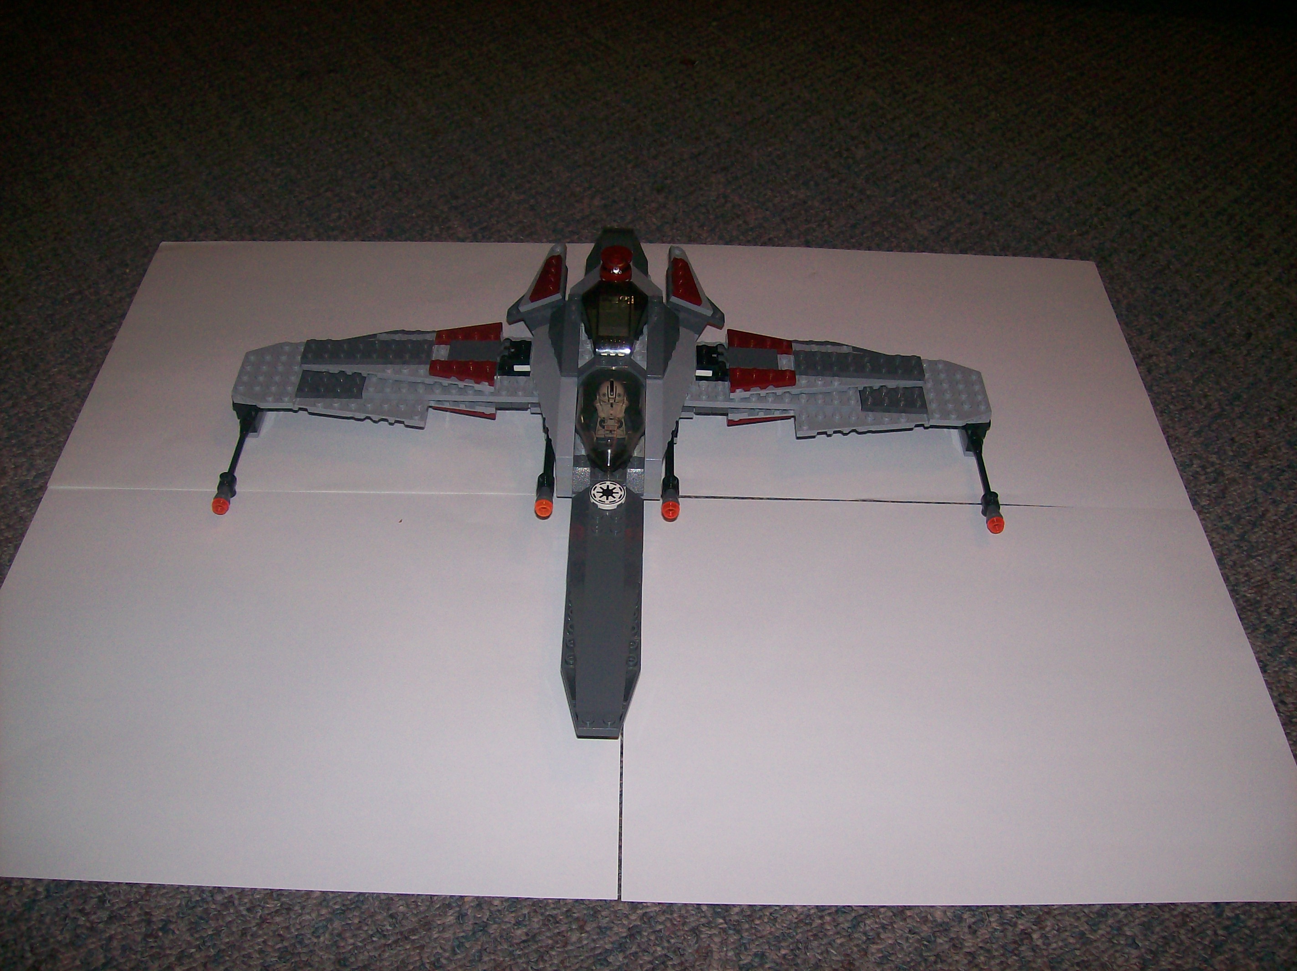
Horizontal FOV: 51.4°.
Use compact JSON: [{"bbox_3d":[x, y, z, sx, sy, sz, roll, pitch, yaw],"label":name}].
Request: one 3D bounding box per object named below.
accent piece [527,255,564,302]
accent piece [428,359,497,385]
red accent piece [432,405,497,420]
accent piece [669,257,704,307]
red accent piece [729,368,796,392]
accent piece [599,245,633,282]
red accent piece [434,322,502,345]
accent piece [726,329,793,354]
[{"bbox_3d":[-0.052,-0.106,0.696,0.016,0.004,0.032,-16,43,16],"label":"accent piece"},{"bbox_3d":[-0.089,-0.054,0.650,0.032,0.004,0.015,1,45,0],"label":"accent piece"},{"bbox_3d":[-0.090,-0.039,0.659,0.032,0.004,0.016,1,45,0],"label":"red accent piece"},{"bbox_3d":[0.019,-0.104,0.695,0.016,0.004,0.032,18,43,-16],"label":"accent piece"},{"bbox_3d":[0.055,-0.051,0.651,0.032,0.004,0.015,1,45,0],"label":"red accent piece"},{"bbox_3d":[-0.016,-0.112,0.683,0.017,0.011,0.017,1,45,0],"label":"accent piece"},{"bbox_3d":[-0.089,-0.074,0.671,0.032,0.004,0.015,1,45,0],"label":"red accent piece"},{"bbox_3d":[0.056,-0.071,0.671,0.032,0.004,0.015,1,45,0],"label":"accent piece"}]

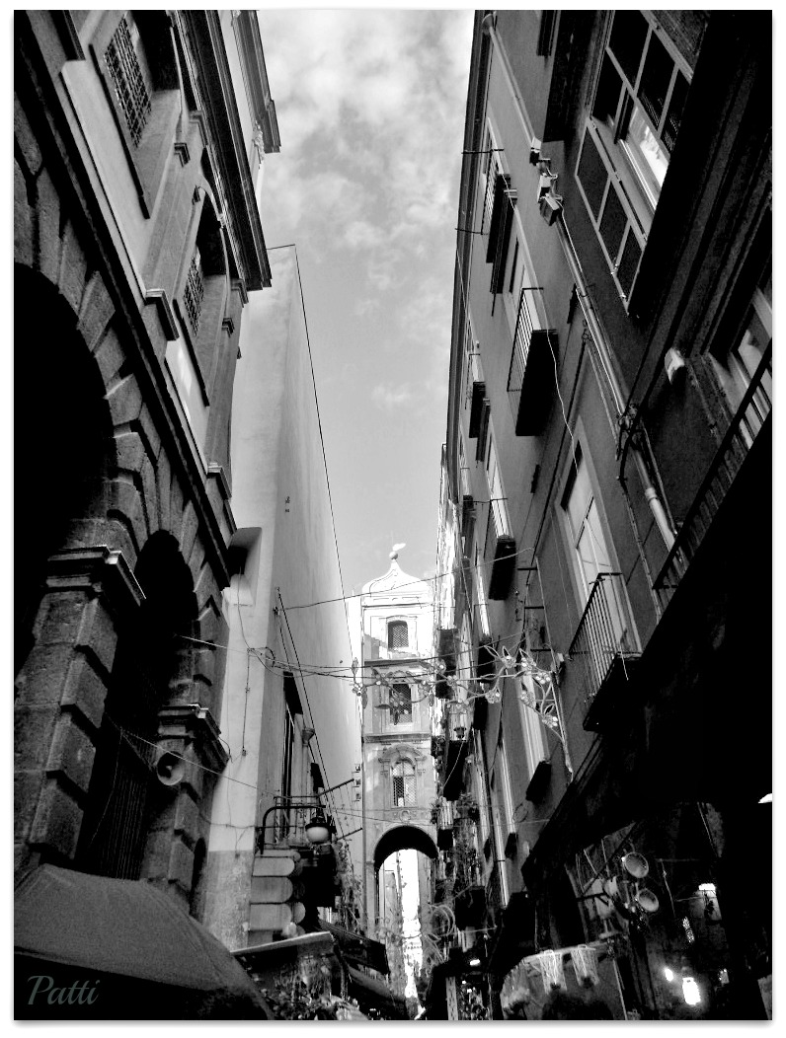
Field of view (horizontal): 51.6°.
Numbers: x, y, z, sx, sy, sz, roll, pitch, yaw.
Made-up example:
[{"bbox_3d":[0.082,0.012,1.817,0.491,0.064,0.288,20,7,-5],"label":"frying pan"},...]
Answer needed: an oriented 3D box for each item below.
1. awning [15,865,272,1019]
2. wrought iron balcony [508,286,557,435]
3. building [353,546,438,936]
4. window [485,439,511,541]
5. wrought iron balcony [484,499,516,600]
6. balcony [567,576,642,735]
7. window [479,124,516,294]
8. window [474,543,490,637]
[{"bbox_3d":[-1.583,2.138,4.185,1.600,0.700,2.400,-17,-41,17],"label":"awning"},{"bbox_3d":[2.119,-2.418,12.705,0.400,1.100,2.070,-2,-38,-2],"label":"wrought iron balcony"},{"bbox_3d":[0.635,13.821,39.901,3.900,30.000,3.700,-3,-38,0],"label":"building"},{"bbox_3d":[2.291,-0.313,17.052,0.200,3.200,1.250,-2,-38,-2],"label":"window"},{"bbox_3d":[2.105,0.636,16.263,0.380,1.050,1.900,-2,-38,-2],"label":"wrought iron balcony"},{"bbox_3d":[2.388,1.569,9.336,0.320,1.050,1.800,-2,-38,-2],"label":"balcony"},{"bbox_3d":[1.983,-6.458,16.220,0.280,3.100,1.600,-2,-38,-2],"label":"window"},{"bbox_3d":[2.265,2.077,19.814,0.200,2.900,1.150,-2,-38,-2],"label":"window"}]

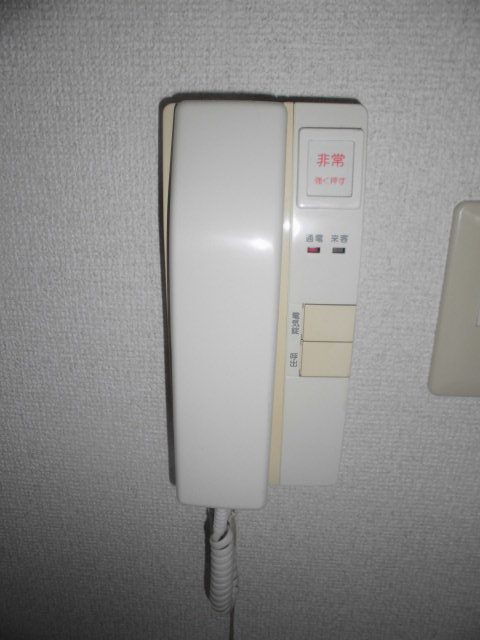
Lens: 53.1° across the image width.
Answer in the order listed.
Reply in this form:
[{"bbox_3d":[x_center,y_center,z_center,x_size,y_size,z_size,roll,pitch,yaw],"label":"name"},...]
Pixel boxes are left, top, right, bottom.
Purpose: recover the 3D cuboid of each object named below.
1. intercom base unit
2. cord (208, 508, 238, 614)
[{"bbox_3d":[0.010,0.001,0.264,0.103,0.225,0.060,1,16,-1],"label":"intercom base unit"},{"bbox_3d":[-0.011,0.160,0.323,0.019,0.090,0.028,1,16,-1],"label":"cord"}]

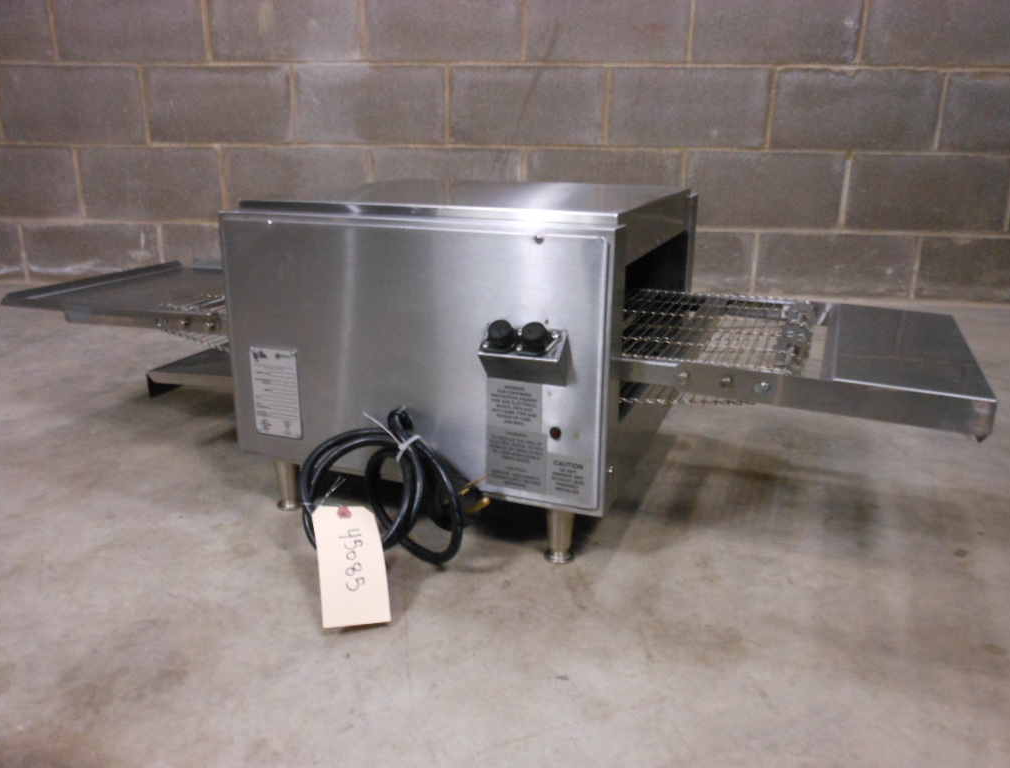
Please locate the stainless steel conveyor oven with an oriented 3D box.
[{"bbox_3d":[-0.067,-0.062,1.044,1.150,0.352,0.480,7,18,20],"label":"stainless steel conveyor oven"}]

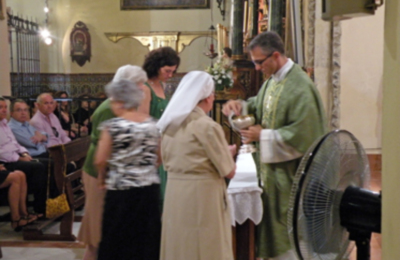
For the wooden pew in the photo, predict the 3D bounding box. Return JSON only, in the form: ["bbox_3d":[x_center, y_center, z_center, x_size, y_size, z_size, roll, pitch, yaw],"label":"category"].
[{"bbox_3d":[-1.240,0.502,7.069,0.511,0.864,2.200,0,5,8],"label":"wooden pew"}]

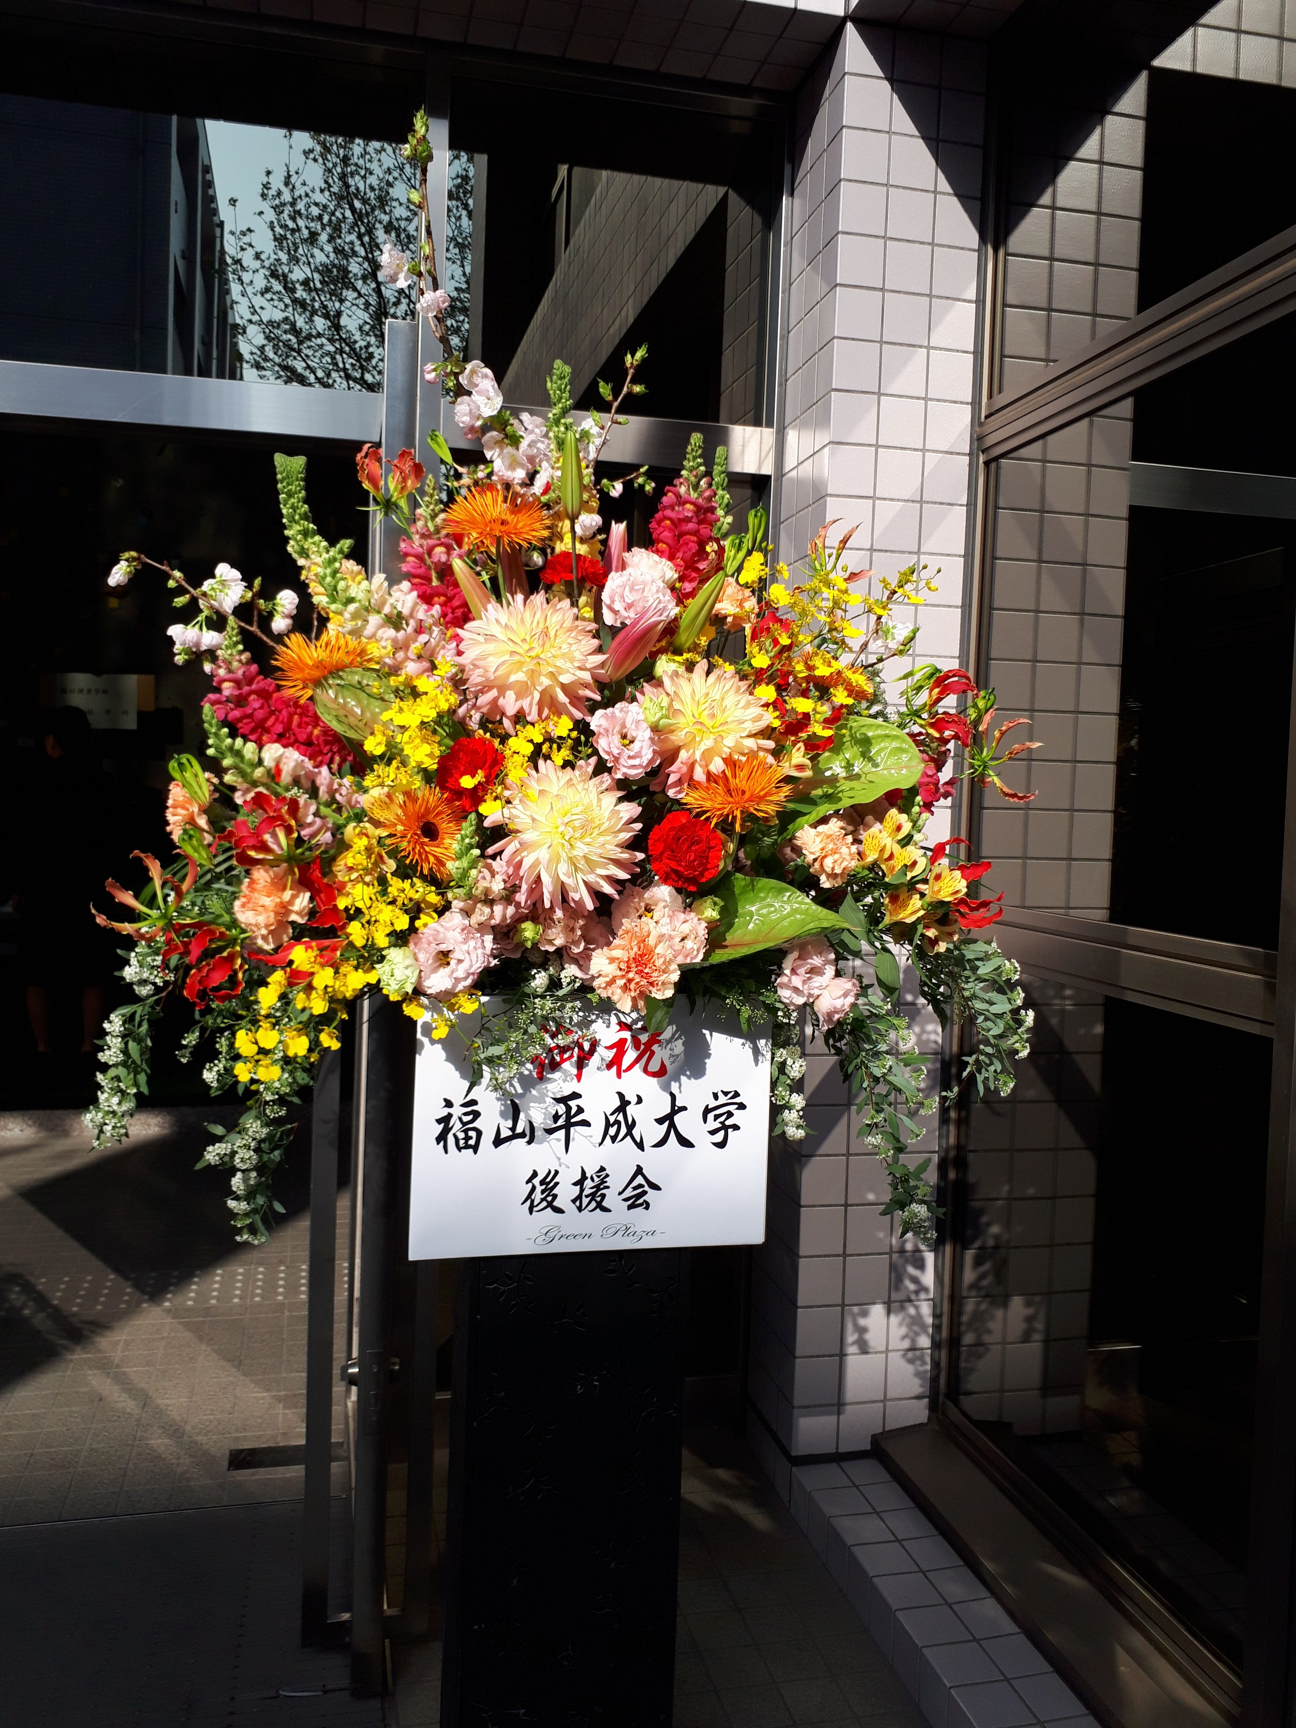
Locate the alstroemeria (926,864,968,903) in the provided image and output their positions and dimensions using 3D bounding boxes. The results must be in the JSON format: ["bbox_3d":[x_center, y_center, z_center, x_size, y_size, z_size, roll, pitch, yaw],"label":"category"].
[{"bbox_3d":[0.333,0.022,1.500,0.045,0.044,0.048,1,-12,-21],"label":"alstroemeria"}]

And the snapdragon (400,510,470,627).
[{"bbox_3d":[-0.246,-0.341,1.560,0.078,0.138,0.070,-7,2,5],"label":"snapdragon"}]

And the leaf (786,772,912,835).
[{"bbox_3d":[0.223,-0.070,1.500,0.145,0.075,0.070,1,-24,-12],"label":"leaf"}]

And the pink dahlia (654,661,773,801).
[{"bbox_3d":[0.071,-0.149,1.500,0.150,0.152,0.090,1,-18,-12],"label":"pink dahlia"}]

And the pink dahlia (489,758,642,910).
[{"bbox_3d":[-0.090,-0.032,1.470,0.163,0.163,0.090,2,-15,-4],"label":"pink dahlia"}]

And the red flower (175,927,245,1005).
[{"bbox_3d":[-0.413,0.095,1.270,0.064,0.073,0.055,3,3,18],"label":"red flower"}]

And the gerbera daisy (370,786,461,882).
[{"bbox_3d":[-0.254,-0.035,1.480,0.105,0.105,0.045,2,-6,3],"label":"gerbera daisy"}]

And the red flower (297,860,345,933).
[{"bbox_3d":[-0.347,0.032,1.430,0.052,0.077,0.050,2,-6,-6],"label":"red flower"}]

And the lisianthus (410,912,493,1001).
[{"bbox_3d":[-0.201,0.094,1.375,0.082,0.087,0.058,2,-9,2],"label":"lisianthus"}]

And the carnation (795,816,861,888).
[{"bbox_3d":[0.189,-0.013,1.420,0.069,0.073,0.055,2,-12,-7],"label":"carnation"}]

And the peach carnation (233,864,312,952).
[{"bbox_3d":[-0.400,0.047,1.435,0.083,0.088,0.065,2,-8,12],"label":"peach carnation"}]

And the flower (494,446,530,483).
[{"bbox_3d":[-0.137,-0.400,1.350,0.036,0.037,0.029,2,2,0],"label":"flower"}]

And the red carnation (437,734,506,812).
[{"bbox_3d":[-0.182,-0.093,1.380,0.069,0.076,0.055,2,-12,3],"label":"red carnation"}]

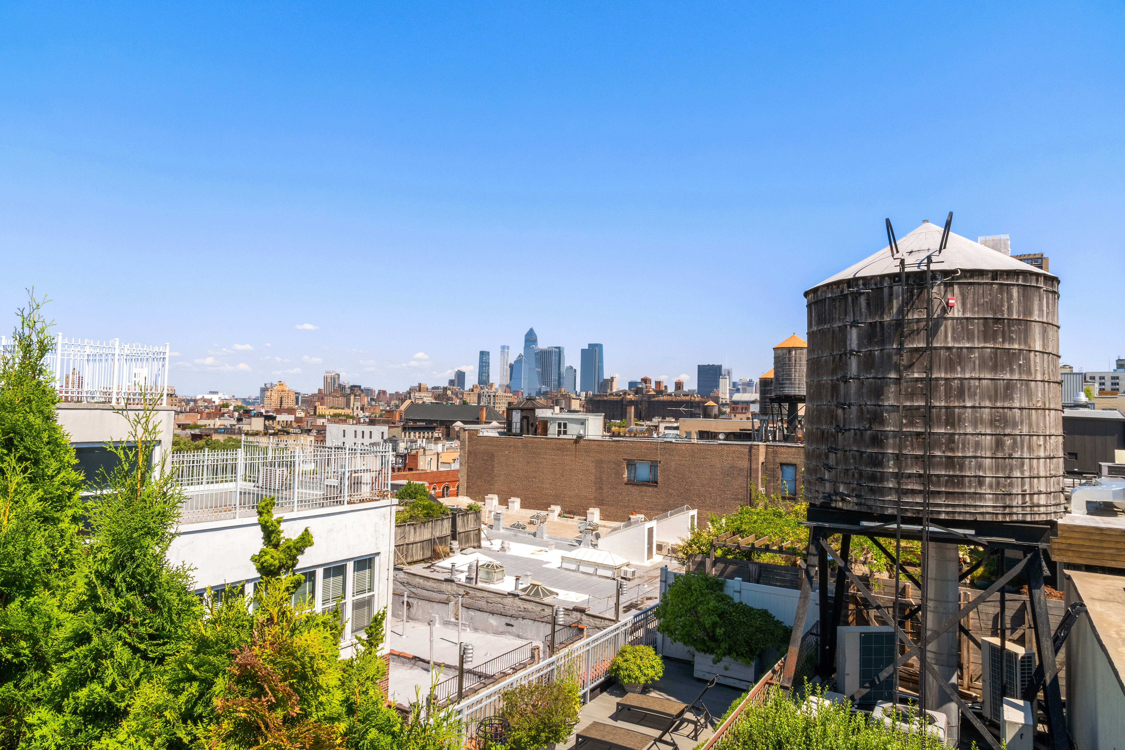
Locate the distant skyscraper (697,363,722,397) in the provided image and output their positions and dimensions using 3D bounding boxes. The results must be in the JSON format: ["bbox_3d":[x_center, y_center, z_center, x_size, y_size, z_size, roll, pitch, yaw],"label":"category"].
[{"bbox_3d":[575.238,71.408,2939.775,88.000,226.000,45.000,0,-3,25],"label":"distant skyscraper"}]

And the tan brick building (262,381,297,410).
[{"bbox_3d":[-357.337,37.270,943.659,37.000,58.000,32.000,3,-3,-22],"label":"tan brick building"}]

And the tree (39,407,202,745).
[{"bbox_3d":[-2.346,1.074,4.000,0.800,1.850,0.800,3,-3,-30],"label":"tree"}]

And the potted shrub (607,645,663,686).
[{"bbox_3d":[1.387,5.611,14.350,1.030,0.840,1.030,1,-3,0],"label":"potted shrub"}]

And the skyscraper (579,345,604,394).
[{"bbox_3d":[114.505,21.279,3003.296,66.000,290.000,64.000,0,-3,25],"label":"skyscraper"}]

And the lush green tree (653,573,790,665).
[{"bbox_3d":[3.215,4.937,15.200,2.800,1.600,1.500,0,-3,31],"label":"lush green tree"}]

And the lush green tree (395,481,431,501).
[{"bbox_3d":[-10.590,8.265,53.000,2.400,1.800,2.300,1,-3,0],"label":"lush green tree"}]

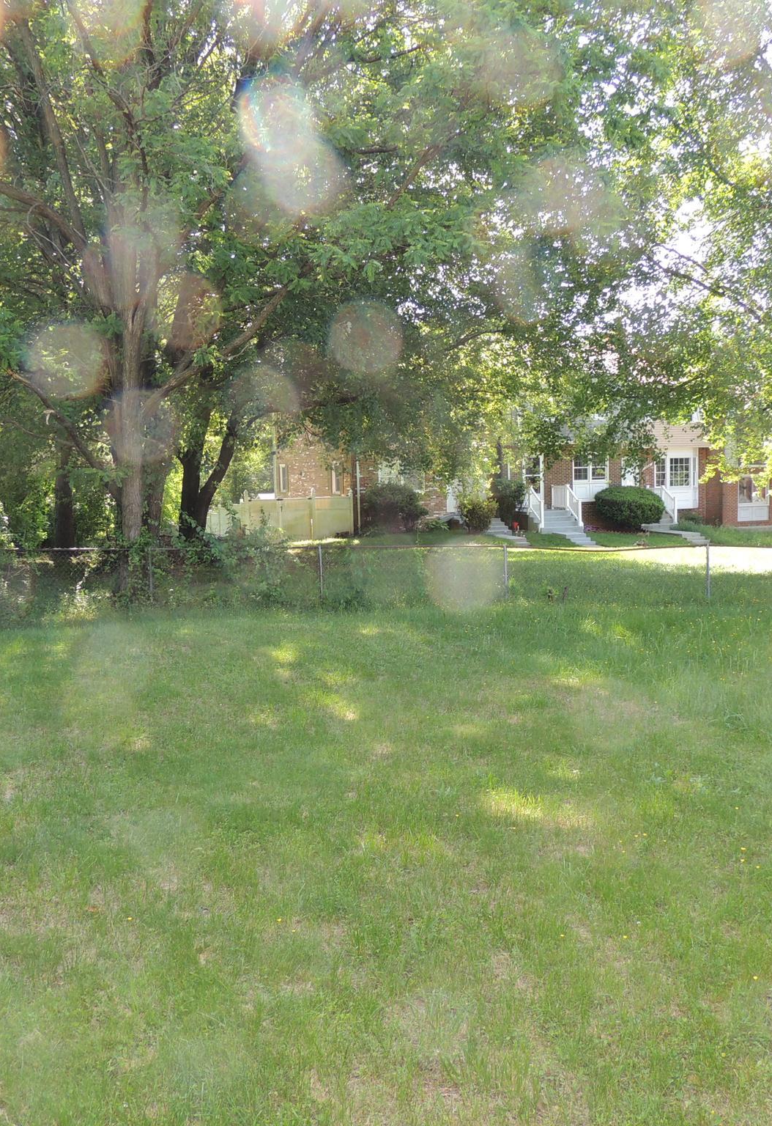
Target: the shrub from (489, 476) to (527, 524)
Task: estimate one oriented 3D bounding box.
[{"bbox_3d":[4.468,-2.288,37.949,1.327,1.760,1.250,-1,5,0],"label":"shrub"}]

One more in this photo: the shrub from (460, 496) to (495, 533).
[{"bbox_3d":[3.242,-1.714,36.657,1.202,1.295,1.150,-1,5,0],"label":"shrub"}]

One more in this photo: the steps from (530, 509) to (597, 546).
[{"bbox_3d":[6.465,-1.257,38.227,1.900,1.320,2.300,-3,5,-24],"label":"steps"}]

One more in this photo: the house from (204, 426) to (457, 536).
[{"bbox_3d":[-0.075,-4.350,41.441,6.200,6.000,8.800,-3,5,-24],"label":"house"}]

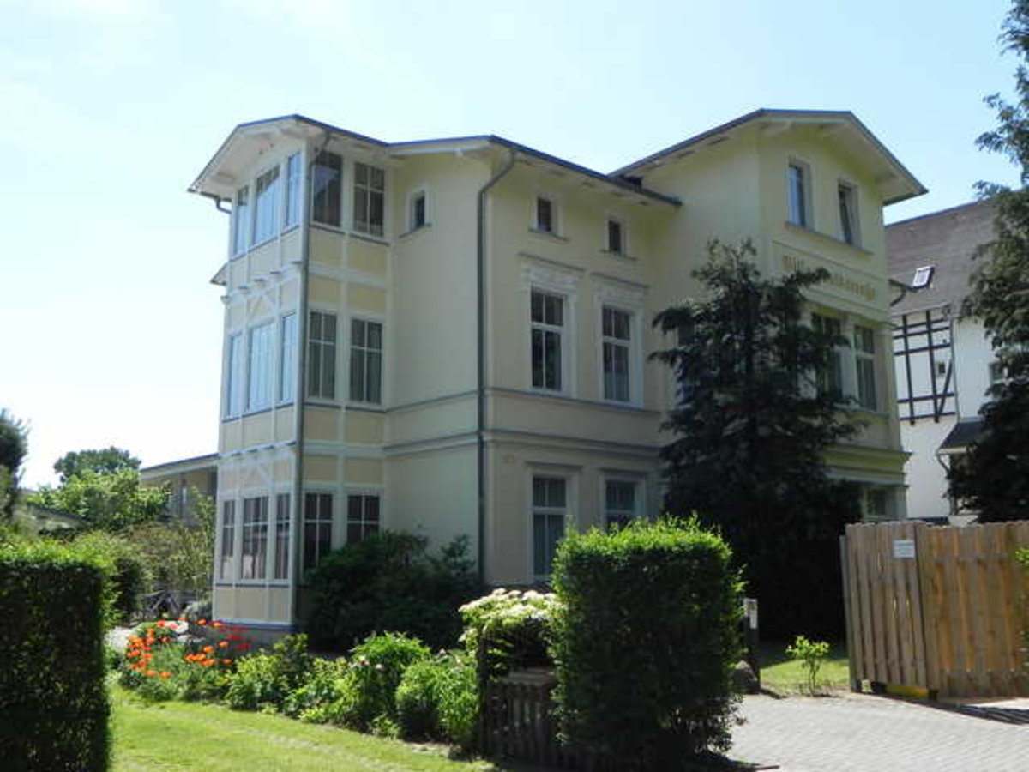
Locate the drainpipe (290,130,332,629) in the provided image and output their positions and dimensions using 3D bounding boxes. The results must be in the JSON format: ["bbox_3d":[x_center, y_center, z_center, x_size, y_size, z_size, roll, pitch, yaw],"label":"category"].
[{"bbox_3d":[-3.961,-0.146,19.161,0.120,9.928,0.853,8,-13,-41],"label":"drainpipe"}]

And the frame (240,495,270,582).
[{"bbox_3d":[-5.249,3.068,19.843,0.100,1.682,1.080,8,-14,-40],"label":"frame"}]

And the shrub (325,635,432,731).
[{"bbox_3d":[-1.391,2.956,9.975,1.090,0.892,0.850,1,-10,-8],"label":"shrub"}]

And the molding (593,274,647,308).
[{"bbox_3d":[2.246,-1.935,20.278,1.654,0.603,0.187,8,-13,-40],"label":"molding"}]

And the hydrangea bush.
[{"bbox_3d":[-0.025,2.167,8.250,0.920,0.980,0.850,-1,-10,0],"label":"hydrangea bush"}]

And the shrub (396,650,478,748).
[{"bbox_3d":[-0.695,2.821,8.895,0.777,0.778,0.738,0,-10,-4],"label":"shrub"}]

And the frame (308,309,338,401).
[{"bbox_3d":[-3.915,-0.633,20.018,0.651,1.803,0.100,8,-13,-41],"label":"frame"}]

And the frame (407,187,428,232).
[{"bbox_3d":[-1.955,-3.540,19.899,0.125,0.811,0.634,8,-13,-40],"label":"frame"}]

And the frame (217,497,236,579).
[{"bbox_3d":[-6.262,3.350,21.348,0.100,1.710,0.714,8,-13,-41],"label":"frame"}]

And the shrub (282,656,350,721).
[{"bbox_3d":[-2.140,3.229,10.618,0.739,0.601,0.600,1,-11,-11],"label":"shrub"}]

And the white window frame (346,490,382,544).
[{"bbox_3d":[-2.963,2.878,19.218,0.853,1.664,0.104,8,-13,-40],"label":"white window frame"}]

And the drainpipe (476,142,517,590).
[{"bbox_3d":[-0.307,0.068,17.147,0.146,8.632,1.102,8,-13,-40],"label":"drainpipe"}]

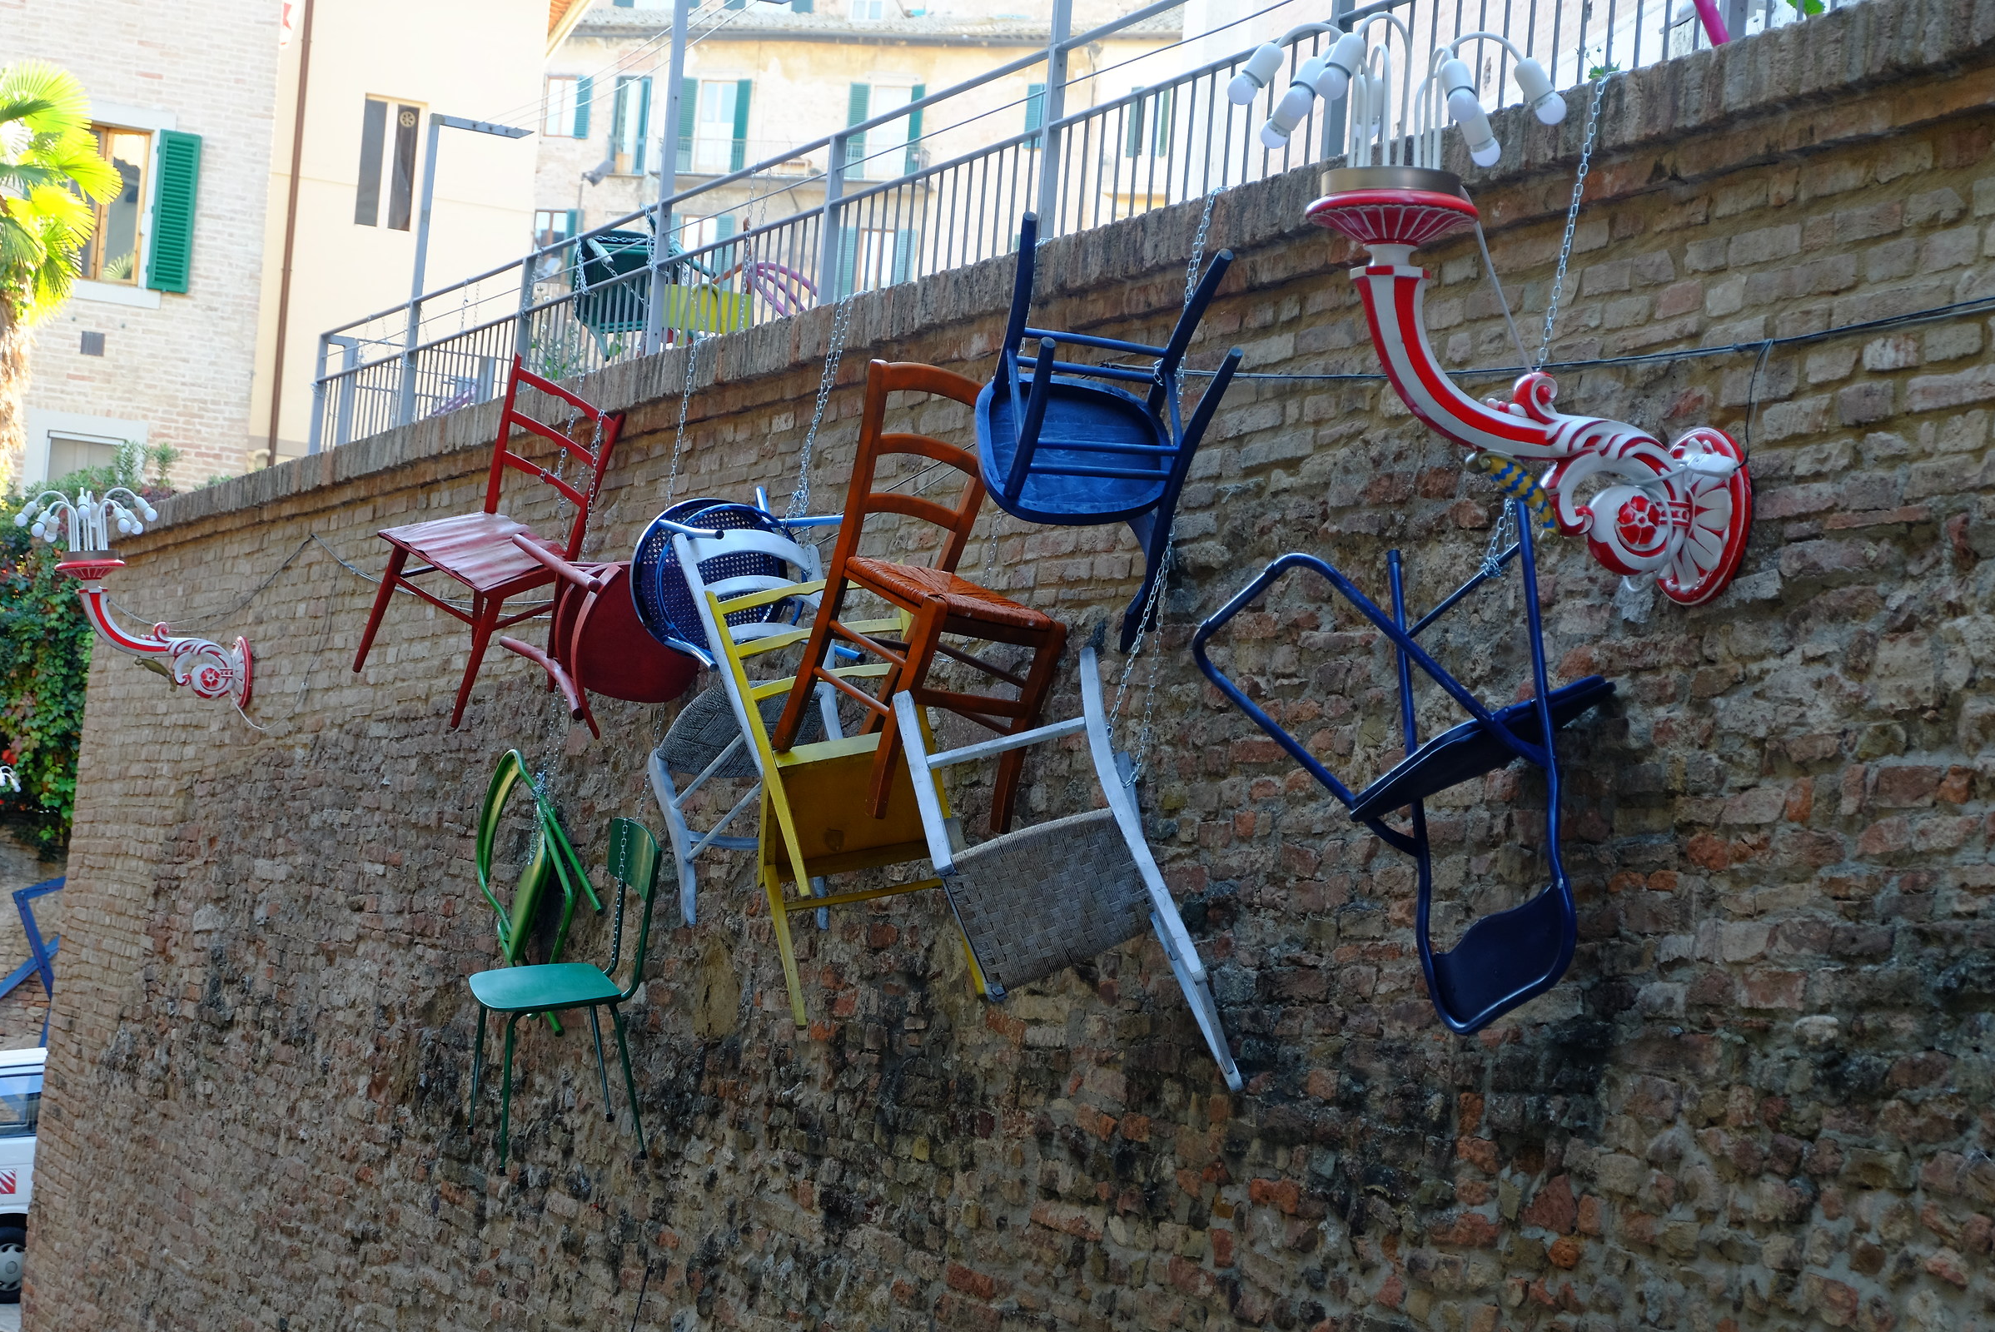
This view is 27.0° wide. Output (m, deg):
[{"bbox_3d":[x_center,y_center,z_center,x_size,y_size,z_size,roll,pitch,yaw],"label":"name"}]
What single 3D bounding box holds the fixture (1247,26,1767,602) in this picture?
[{"bbox_3d":[0.796,-0.560,6.553,0.871,0.855,0.530,6,-3,-22],"label":"fixture"}]

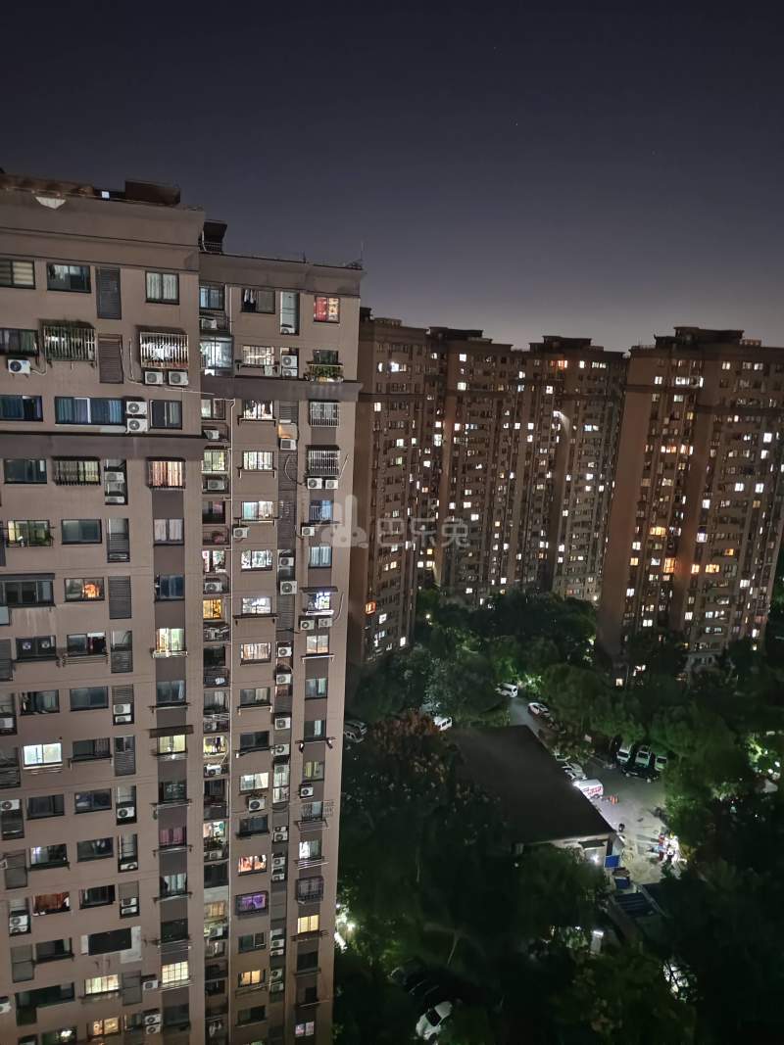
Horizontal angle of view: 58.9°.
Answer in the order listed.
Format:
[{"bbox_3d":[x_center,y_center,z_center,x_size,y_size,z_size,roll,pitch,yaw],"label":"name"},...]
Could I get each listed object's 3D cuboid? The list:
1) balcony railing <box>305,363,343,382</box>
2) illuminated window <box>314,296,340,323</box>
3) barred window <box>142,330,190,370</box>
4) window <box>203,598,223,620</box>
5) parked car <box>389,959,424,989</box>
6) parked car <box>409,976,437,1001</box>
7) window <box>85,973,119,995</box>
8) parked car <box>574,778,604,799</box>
[{"bbox_3d":[-3.789,-8.442,39.288,2.055,0.948,0.500,-1,12,-17],"label":"balcony railing"},{"bbox_3d":[-3.636,-11.905,38.860,1.437,1.373,0.120,-1,12,-17],"label":"illuminated window"},{"bbox_3d":[-10.509,-7.921,32.153,2.092,1.562,0.550,-1,12,-17],"label":"barred window"},{"bbox_3d":[-10.383,5.024,40.102,1.032,1.203,0.120,-1,12,-17],"label":"window"},{"bbox_3d":[1.472,38.893,59.743,4.600,1.500,1.820,-7,15,-39],"label":"parked car"},{"bbox_3d":[2.784,39.308,57.807,4.650,1.620,1.850,-7,15,-39],"label":"parked car"},{"bbox_3d":[-15.997,25.541,38.395,1.738,1.060,0.120,-1,12,-17],"label":"window"},{"bbox_3d":[24.221,33.912,87.940,4.400,1.900,1.650,-1,13,-18],"label":"parked car"}]

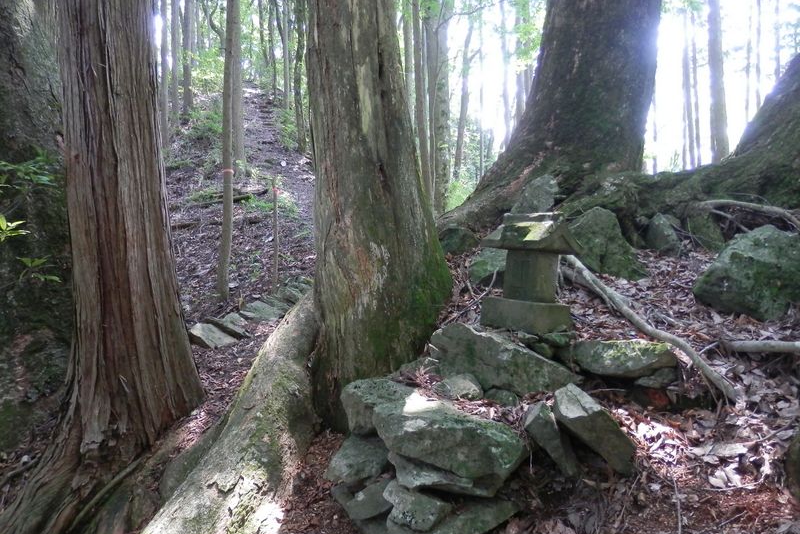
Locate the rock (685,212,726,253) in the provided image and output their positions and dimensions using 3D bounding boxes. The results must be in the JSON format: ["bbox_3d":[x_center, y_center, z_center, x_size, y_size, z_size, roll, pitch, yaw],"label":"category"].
[{"bbox_3d":[2.644,-0.299,5.000,0.340,0.340,0.300,-2,-5,11],"label":"rock"}]

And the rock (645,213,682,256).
[{"bbox_3d":[2.371,-0.292,5.200,0.330,0.370,0.300,-1,-3,25],"label":"rock"}]

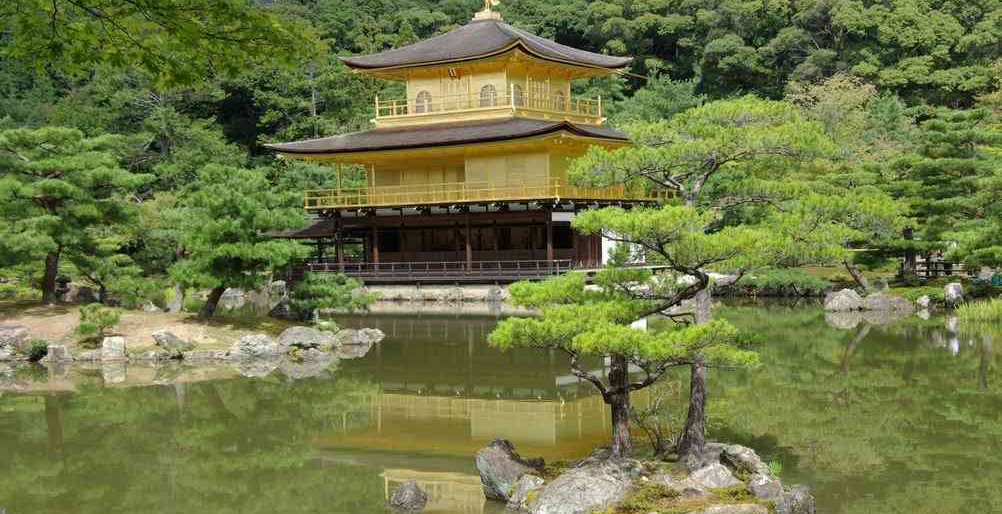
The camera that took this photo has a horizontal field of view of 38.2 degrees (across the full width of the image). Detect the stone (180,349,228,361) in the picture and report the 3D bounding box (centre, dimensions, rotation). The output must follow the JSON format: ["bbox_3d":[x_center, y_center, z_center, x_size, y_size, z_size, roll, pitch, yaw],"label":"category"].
[{"bbox_3d":[-6.973,2.293,34.006,1.129,0.282,0.600,-2,1,-12],"label":"stone"}]

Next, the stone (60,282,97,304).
[{"bbox_3d":[-11.280,0.962,38.700,0.925,0.549,0.750,-1,1,-16],"label":"stone"}]

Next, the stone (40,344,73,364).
[{"bbox_3d":[-9.959,2.184,32.400,0.686,0.383,0.500,-1,1,-17],"label":"stone"}]

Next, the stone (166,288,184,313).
[{"bbox_3d":[-10.216,1.365,45.379,0.565,0.753,0.500,-2,1,-13],"label":"stone"}]

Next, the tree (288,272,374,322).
[{"bbox_3d":[-4.993,1.193,42.594,2.533,1.385,2.000,-1,1,-7],"label":"tree"}]

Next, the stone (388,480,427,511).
[{"bbox_3d":[-0.867,2.227,13.550,0.355,0.242,0.300,-1,1,-4],"label":"stone"}]

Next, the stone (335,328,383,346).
[{"bbox_3d":[-3.544,1.996,36.100,1.217,0.396,0.750,-1,1,-6],"label":"stone"}]

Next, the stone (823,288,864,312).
[{"bbox_3d":[11.564,1.469,48.820,1.418,0.760,1.100,-1,1,13],"label":"stone"}]

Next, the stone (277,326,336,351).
[{"bbox_3d":[-4.559,1.937,34.000,1.420,0.576,1.000,-1,1,-8],"label":"stone"}]

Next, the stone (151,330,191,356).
[{"bbox_3d":[-7.576,1.933,33.300,0.876,0.463,0.600,-1,1,-13],"label":"stone"}]

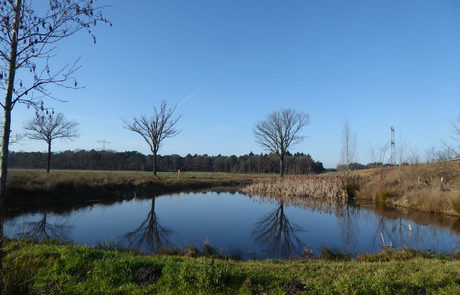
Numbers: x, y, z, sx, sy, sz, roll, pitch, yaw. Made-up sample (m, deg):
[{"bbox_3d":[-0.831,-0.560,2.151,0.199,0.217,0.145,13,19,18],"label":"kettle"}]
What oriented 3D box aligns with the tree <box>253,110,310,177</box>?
[{"bbox_3d":[9.999,-0.922,64.500,11.040,13.690,10.480,0,-4,9],"label":"tree"}]

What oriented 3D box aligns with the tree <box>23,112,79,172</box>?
[{"bbox_3d":[-29.097,-0.813,54.000,9.080,10.080,8.630,3,-5,-28],"label":"tree"}]

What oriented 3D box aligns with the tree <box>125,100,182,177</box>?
[{"bbox_3d":[-13.764,-1.554,59.000,10.440,13.230,9.610,2,-4,-13],"label":"tree"}]

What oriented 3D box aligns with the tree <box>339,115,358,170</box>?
[{"bbox_3d":[16.409,-0.312,46.000,2.710,8.380,2.580,0,-4,20],"label":"tree"}]

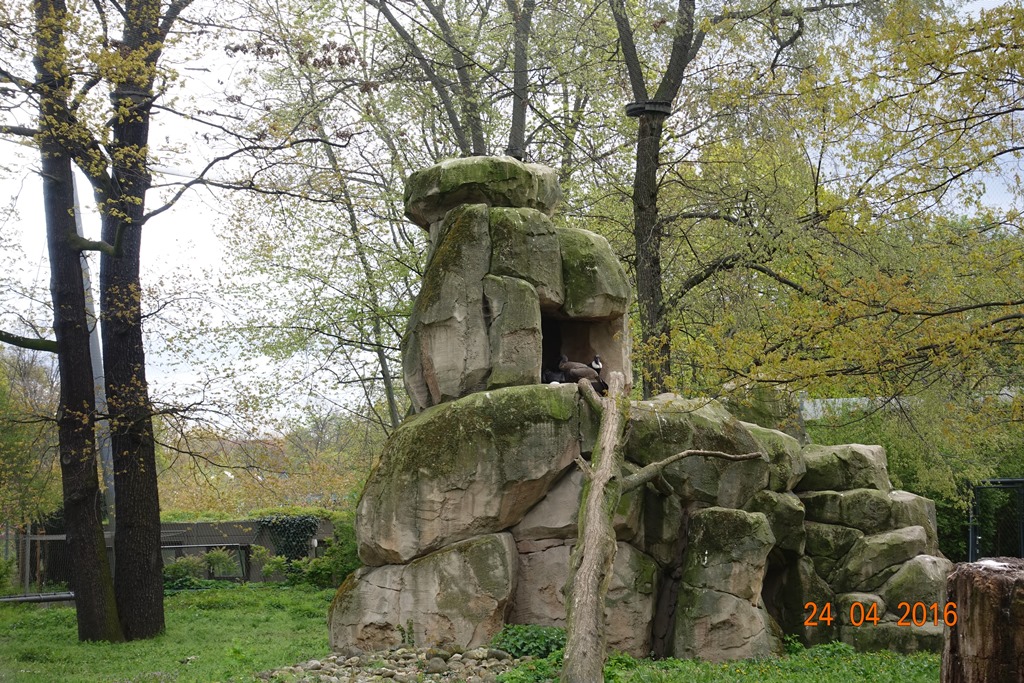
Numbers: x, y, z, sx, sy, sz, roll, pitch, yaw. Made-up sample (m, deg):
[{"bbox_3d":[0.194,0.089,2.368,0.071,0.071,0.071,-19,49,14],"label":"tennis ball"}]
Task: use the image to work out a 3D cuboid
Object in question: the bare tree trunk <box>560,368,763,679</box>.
[{"bbox_3d":[1.851,2.358,25.200,2.499,5.237,0.750,9,-44,0],"label":"bare tree trunk"}]

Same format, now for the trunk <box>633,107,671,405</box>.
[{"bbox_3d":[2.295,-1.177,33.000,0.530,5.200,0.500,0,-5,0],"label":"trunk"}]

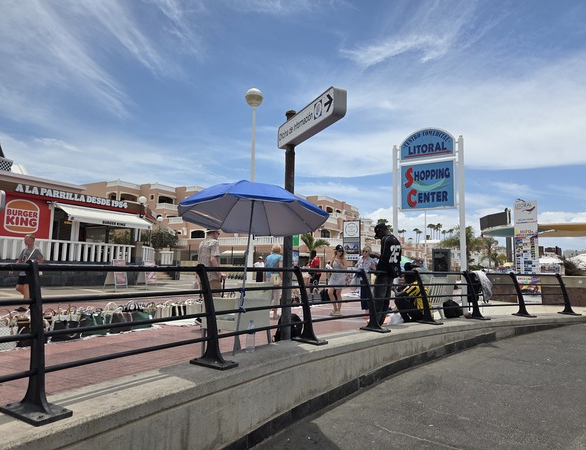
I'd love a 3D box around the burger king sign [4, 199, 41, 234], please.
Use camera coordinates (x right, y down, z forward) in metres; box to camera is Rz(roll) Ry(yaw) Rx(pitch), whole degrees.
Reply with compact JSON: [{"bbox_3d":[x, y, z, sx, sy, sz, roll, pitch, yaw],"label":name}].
[{"bbox_3d":[-11.954,-0.366,17.600,0.120,1.500,1.420,-3,-7,33],"label":"burger king sign"}]

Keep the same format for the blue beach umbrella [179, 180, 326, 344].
[{"bbox_3d":[-0.521,0.466,4.377,1.740,1.860,1.740,10,-15,-17],"label":"blue beach umbrella"}]

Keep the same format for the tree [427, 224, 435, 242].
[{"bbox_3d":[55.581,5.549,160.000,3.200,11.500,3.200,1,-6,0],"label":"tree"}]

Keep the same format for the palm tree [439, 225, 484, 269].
[{"bbox_3d":[20.078,3.335,47.225,5.200,6.600,5.200,1,-6,0],"label":"palm tree"}]

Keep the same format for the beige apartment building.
[{"bbox_3d":[-9.400,1.190,64.595,45.000,13.400,20.000,4,-7,-24],"label":"beige apartment building"}]

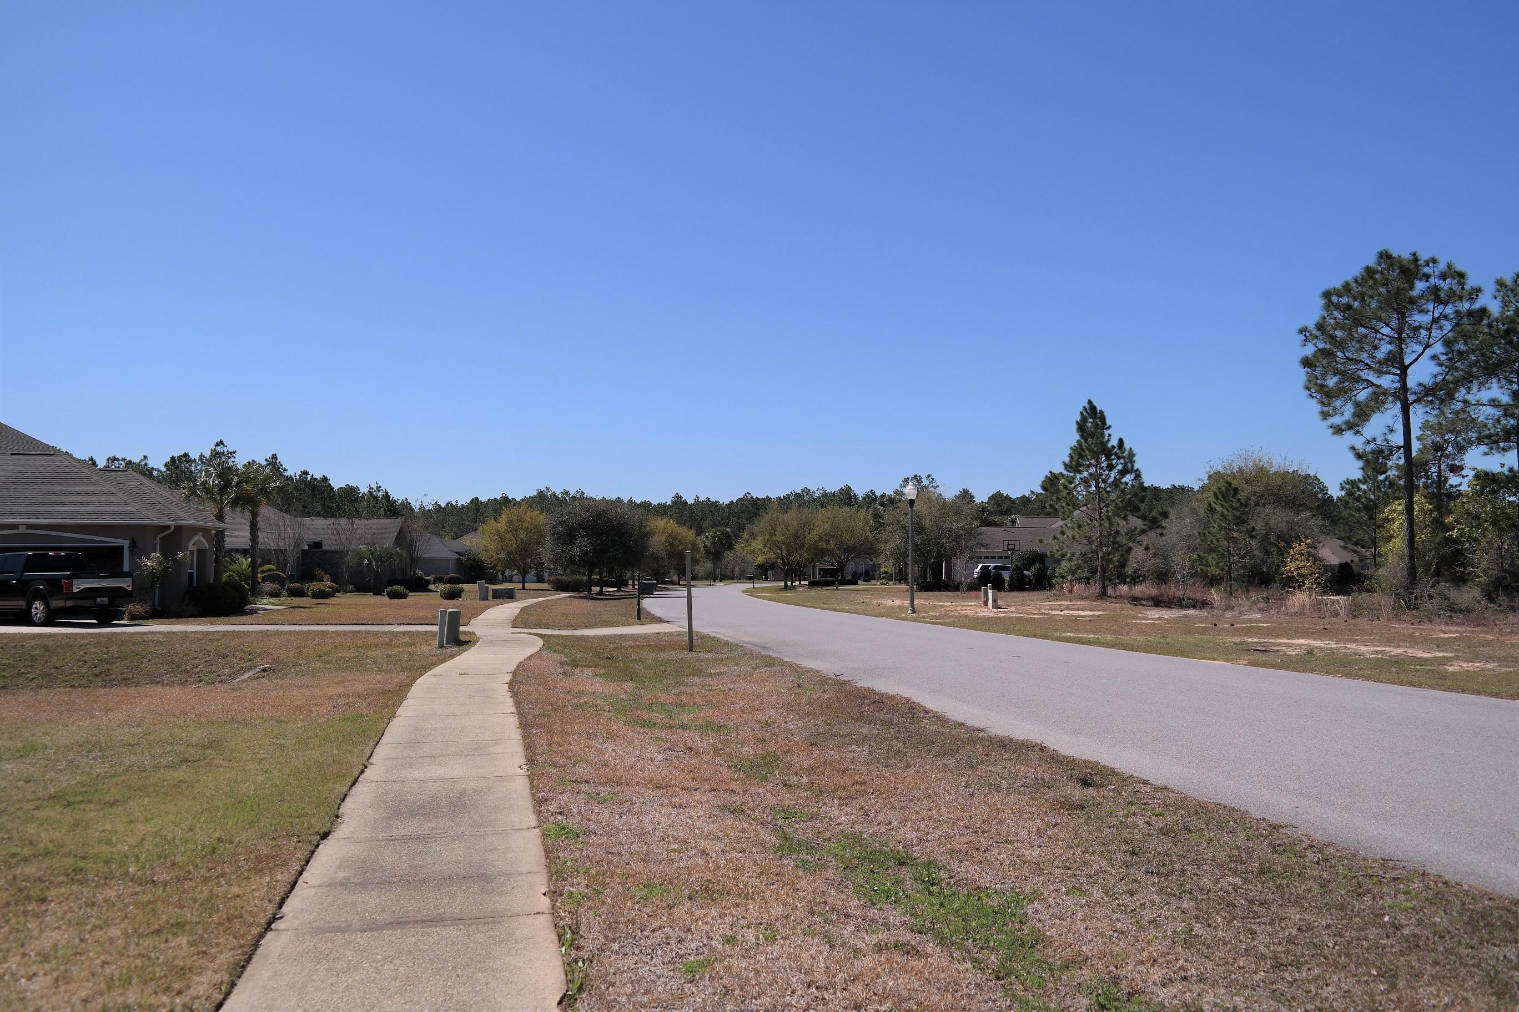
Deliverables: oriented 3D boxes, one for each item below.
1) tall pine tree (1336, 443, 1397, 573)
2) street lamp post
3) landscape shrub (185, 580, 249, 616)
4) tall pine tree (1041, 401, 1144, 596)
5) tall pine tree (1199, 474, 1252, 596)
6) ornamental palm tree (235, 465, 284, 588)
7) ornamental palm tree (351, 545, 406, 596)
[{"bbox_3d":[38.442,0.625,72.233,4.050,8.970,4.050,0,-3,0],"label":"tall pine tree"},{"bbox_3d":[5.166,1.403,38.918,0.460,4.520,0.460,0,-3,0],"label":"street lamp post"},{"bbox_3d":[-18.207,3.087,38.230,2.150,1.150,2.150,0,-3,0],"label":"landscape shrub"},{"bbox_3d":[17.241,-0.409,59.266,5.290,10.240,5.290,0,-3,0],"label":"tall pine tree"},{"bbox_3d":[22.898,1.543,56.154,2.570,5.910,2.570,0,-3,0],"label":"tall pine tree"},{"bbox_3d":[-24.151,1.083,55.167,2.580,6.440,2.580,0,-3,0],"label":"ornamental palm tree"},{"bbox_3d":[-21.436,3.538,64.076,3.070,2.930,3.070,0,-3,0],"label":"ornamental palm tree"}]

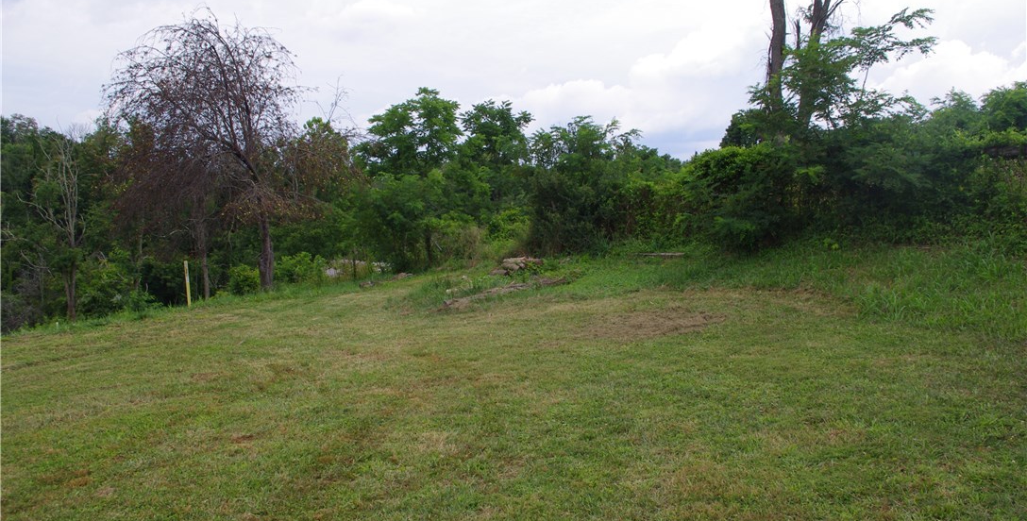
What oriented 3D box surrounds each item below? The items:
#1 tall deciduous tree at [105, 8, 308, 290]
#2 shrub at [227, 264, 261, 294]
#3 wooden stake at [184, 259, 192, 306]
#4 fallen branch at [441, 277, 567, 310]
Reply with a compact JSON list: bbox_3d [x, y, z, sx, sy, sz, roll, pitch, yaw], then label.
[{"bbox_3d":[-9.388,-3.418,23.500,6.200,8.600,6.000,-2,2,-21],"label":"tall deciduous tree"},{"bbox_3d":[-8.059,0.550,23.000,1.000,0.900,0.950,-2,2,-19],"label":"shrub"},{"bbox_3d":[-8.269,0.586,19.500,0.080,1.200,0.050,-3,2,-21],"label":"wooden stake"},{"bbox_3d":[-0.112,0.825,20.400,0.450,0.280,4.540,0,7,45],"label":"fallen branch"}]

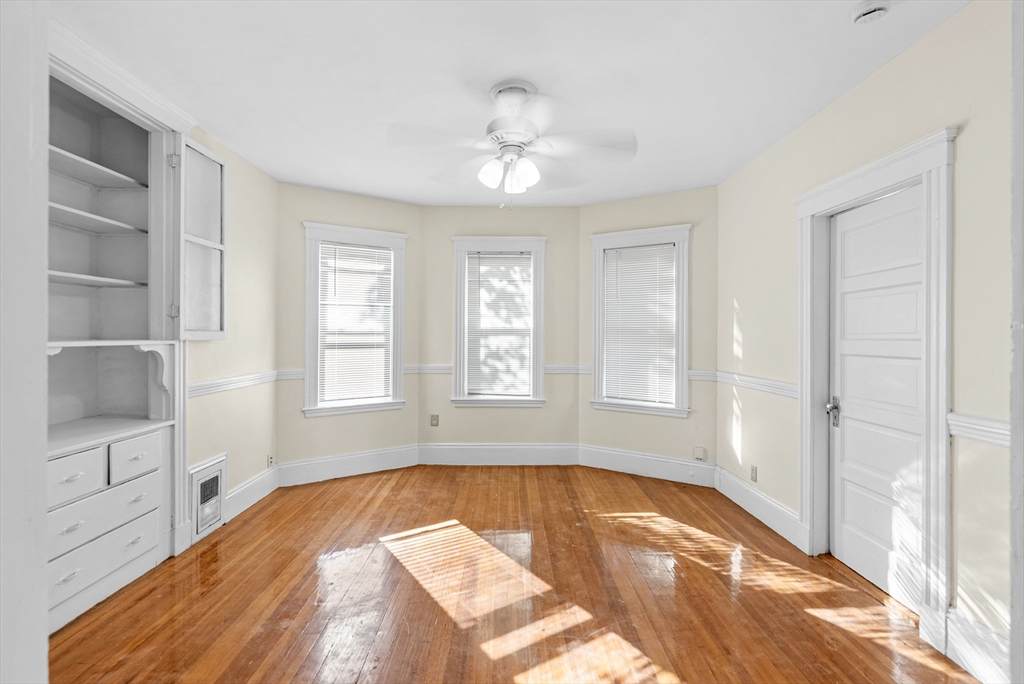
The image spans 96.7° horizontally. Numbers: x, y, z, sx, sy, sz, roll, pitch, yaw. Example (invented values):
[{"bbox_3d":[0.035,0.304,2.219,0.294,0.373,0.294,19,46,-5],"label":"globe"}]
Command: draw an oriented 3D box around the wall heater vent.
[{"bbox_3d":[-2.013,1.036,3.021,0.045,0.475,0.360,0,1,0],"label":"wall heater vent"}]

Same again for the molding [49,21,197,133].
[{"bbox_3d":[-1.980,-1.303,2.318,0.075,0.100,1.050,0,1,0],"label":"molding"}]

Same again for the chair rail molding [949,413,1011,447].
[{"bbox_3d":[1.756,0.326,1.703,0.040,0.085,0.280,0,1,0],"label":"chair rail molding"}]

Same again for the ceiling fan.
[{"bbox_3d":[0.006,-1.064,2.448,1.300,0.555,1.300,0,1,0],"label":"ceiling fan"}]

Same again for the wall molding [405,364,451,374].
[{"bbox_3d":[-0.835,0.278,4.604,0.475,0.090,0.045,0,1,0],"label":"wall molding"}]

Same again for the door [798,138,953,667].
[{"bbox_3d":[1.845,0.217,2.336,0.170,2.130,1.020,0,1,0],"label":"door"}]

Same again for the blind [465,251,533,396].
[{"bbox_3d":[-0.123,-0.182,4.659,0.670,1.480,0.040,0,1,0],"label":"blind"}]

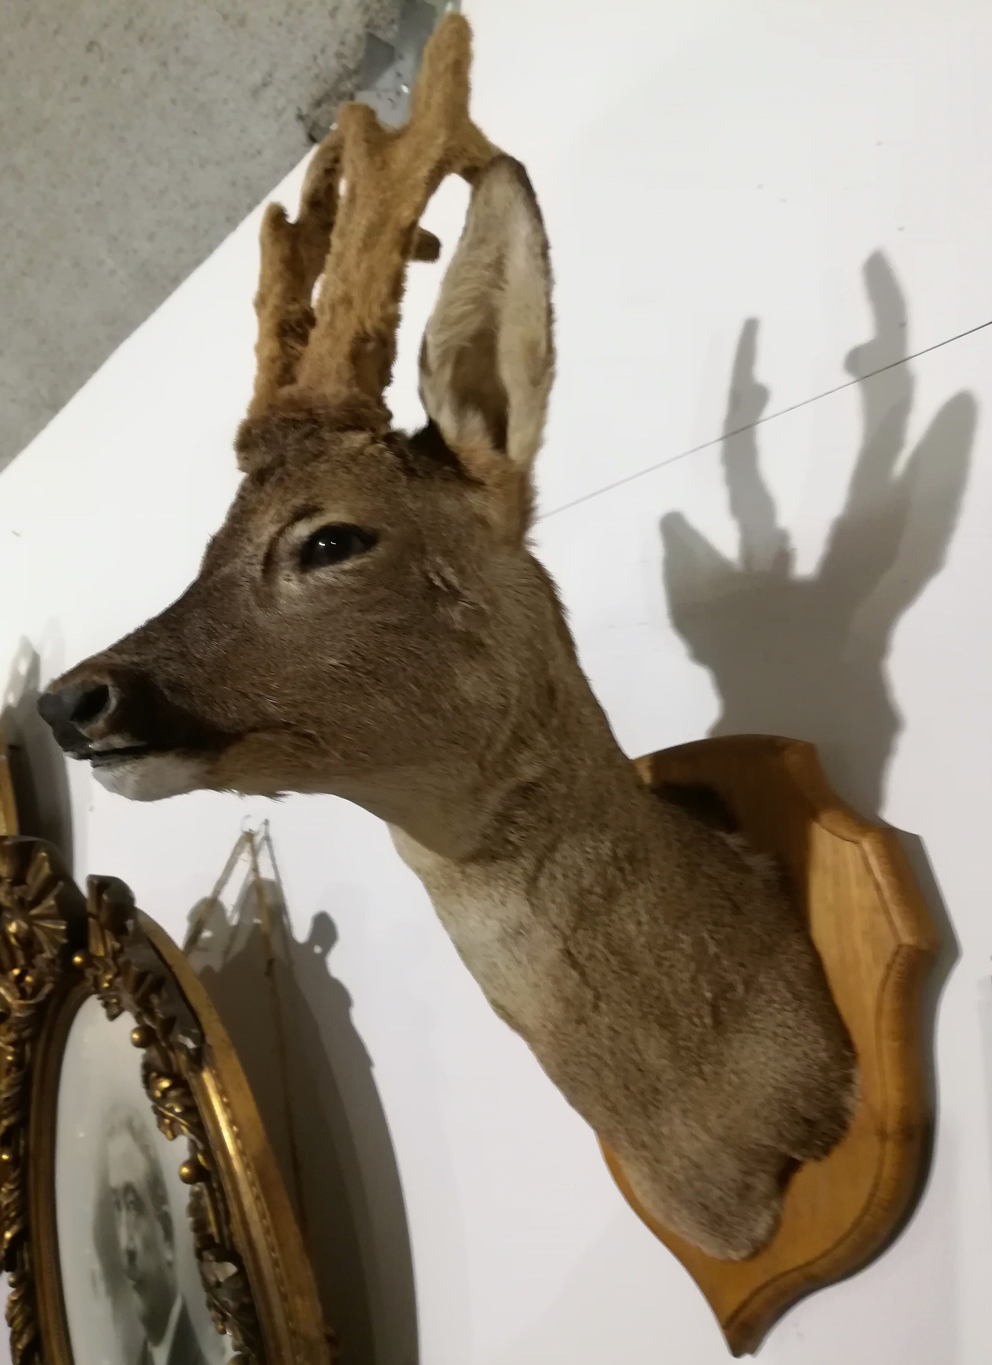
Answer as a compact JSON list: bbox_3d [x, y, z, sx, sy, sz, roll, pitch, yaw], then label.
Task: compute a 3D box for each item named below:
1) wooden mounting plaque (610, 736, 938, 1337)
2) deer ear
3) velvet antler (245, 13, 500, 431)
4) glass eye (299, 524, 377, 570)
[{"bbox_3d":[0.120,0.172,0.519,0.021,0.303,0.210,16,-22,-40],"label":"wooden mounting plaque"},{"bbox_3d":[-0.003,-0.142,0.406,0.052,0.122,0.038,5,11,3],"label":"deer ear"},{"bbox_3d":[-0.047,-0.190,0.458,0.106,0.213,0.102,16,-22,-40],"label":"velvet antler"},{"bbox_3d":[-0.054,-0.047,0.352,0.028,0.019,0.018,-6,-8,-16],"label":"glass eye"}]

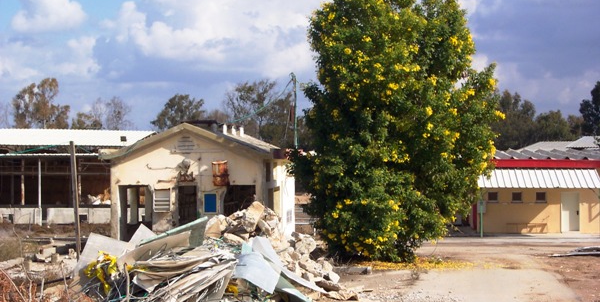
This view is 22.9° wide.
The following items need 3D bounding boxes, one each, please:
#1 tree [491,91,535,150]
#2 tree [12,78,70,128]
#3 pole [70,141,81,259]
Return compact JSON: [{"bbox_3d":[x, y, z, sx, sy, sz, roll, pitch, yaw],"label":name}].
[{"bbox_3d":[16.747,0.322,118.056,4.614,10.510,4.614,0,-2,0],"label":"tree"},{"bbox_3d":[-20.566,-0.155,118.072,4.614,11.465,4.614,0,-2,0],"label":"tree"},{"bbox_3d":[-6.357,1.401,41.977,0.120,3.376,0.120,-3,-2,0],"label":"pole"}]

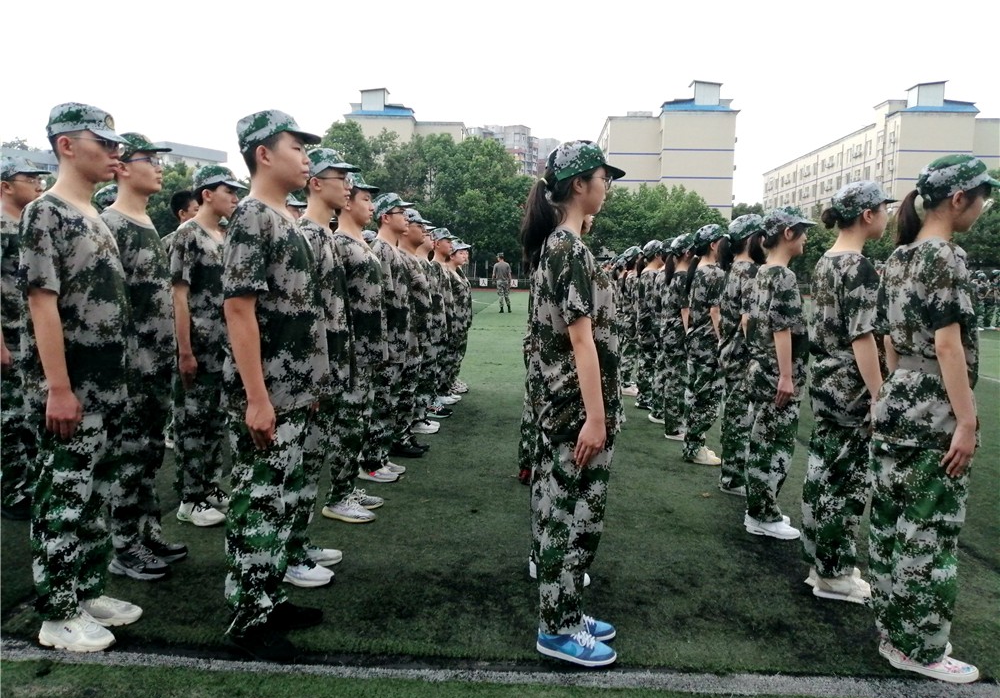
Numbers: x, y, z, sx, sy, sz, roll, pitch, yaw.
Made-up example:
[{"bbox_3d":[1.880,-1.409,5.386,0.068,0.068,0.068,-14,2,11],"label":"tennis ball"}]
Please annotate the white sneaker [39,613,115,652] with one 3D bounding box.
[{"bbox_3d":[-1.422,0.940,2.528,0.277,0.115,0.105,3,6,16],"label":"white sneaker"}]

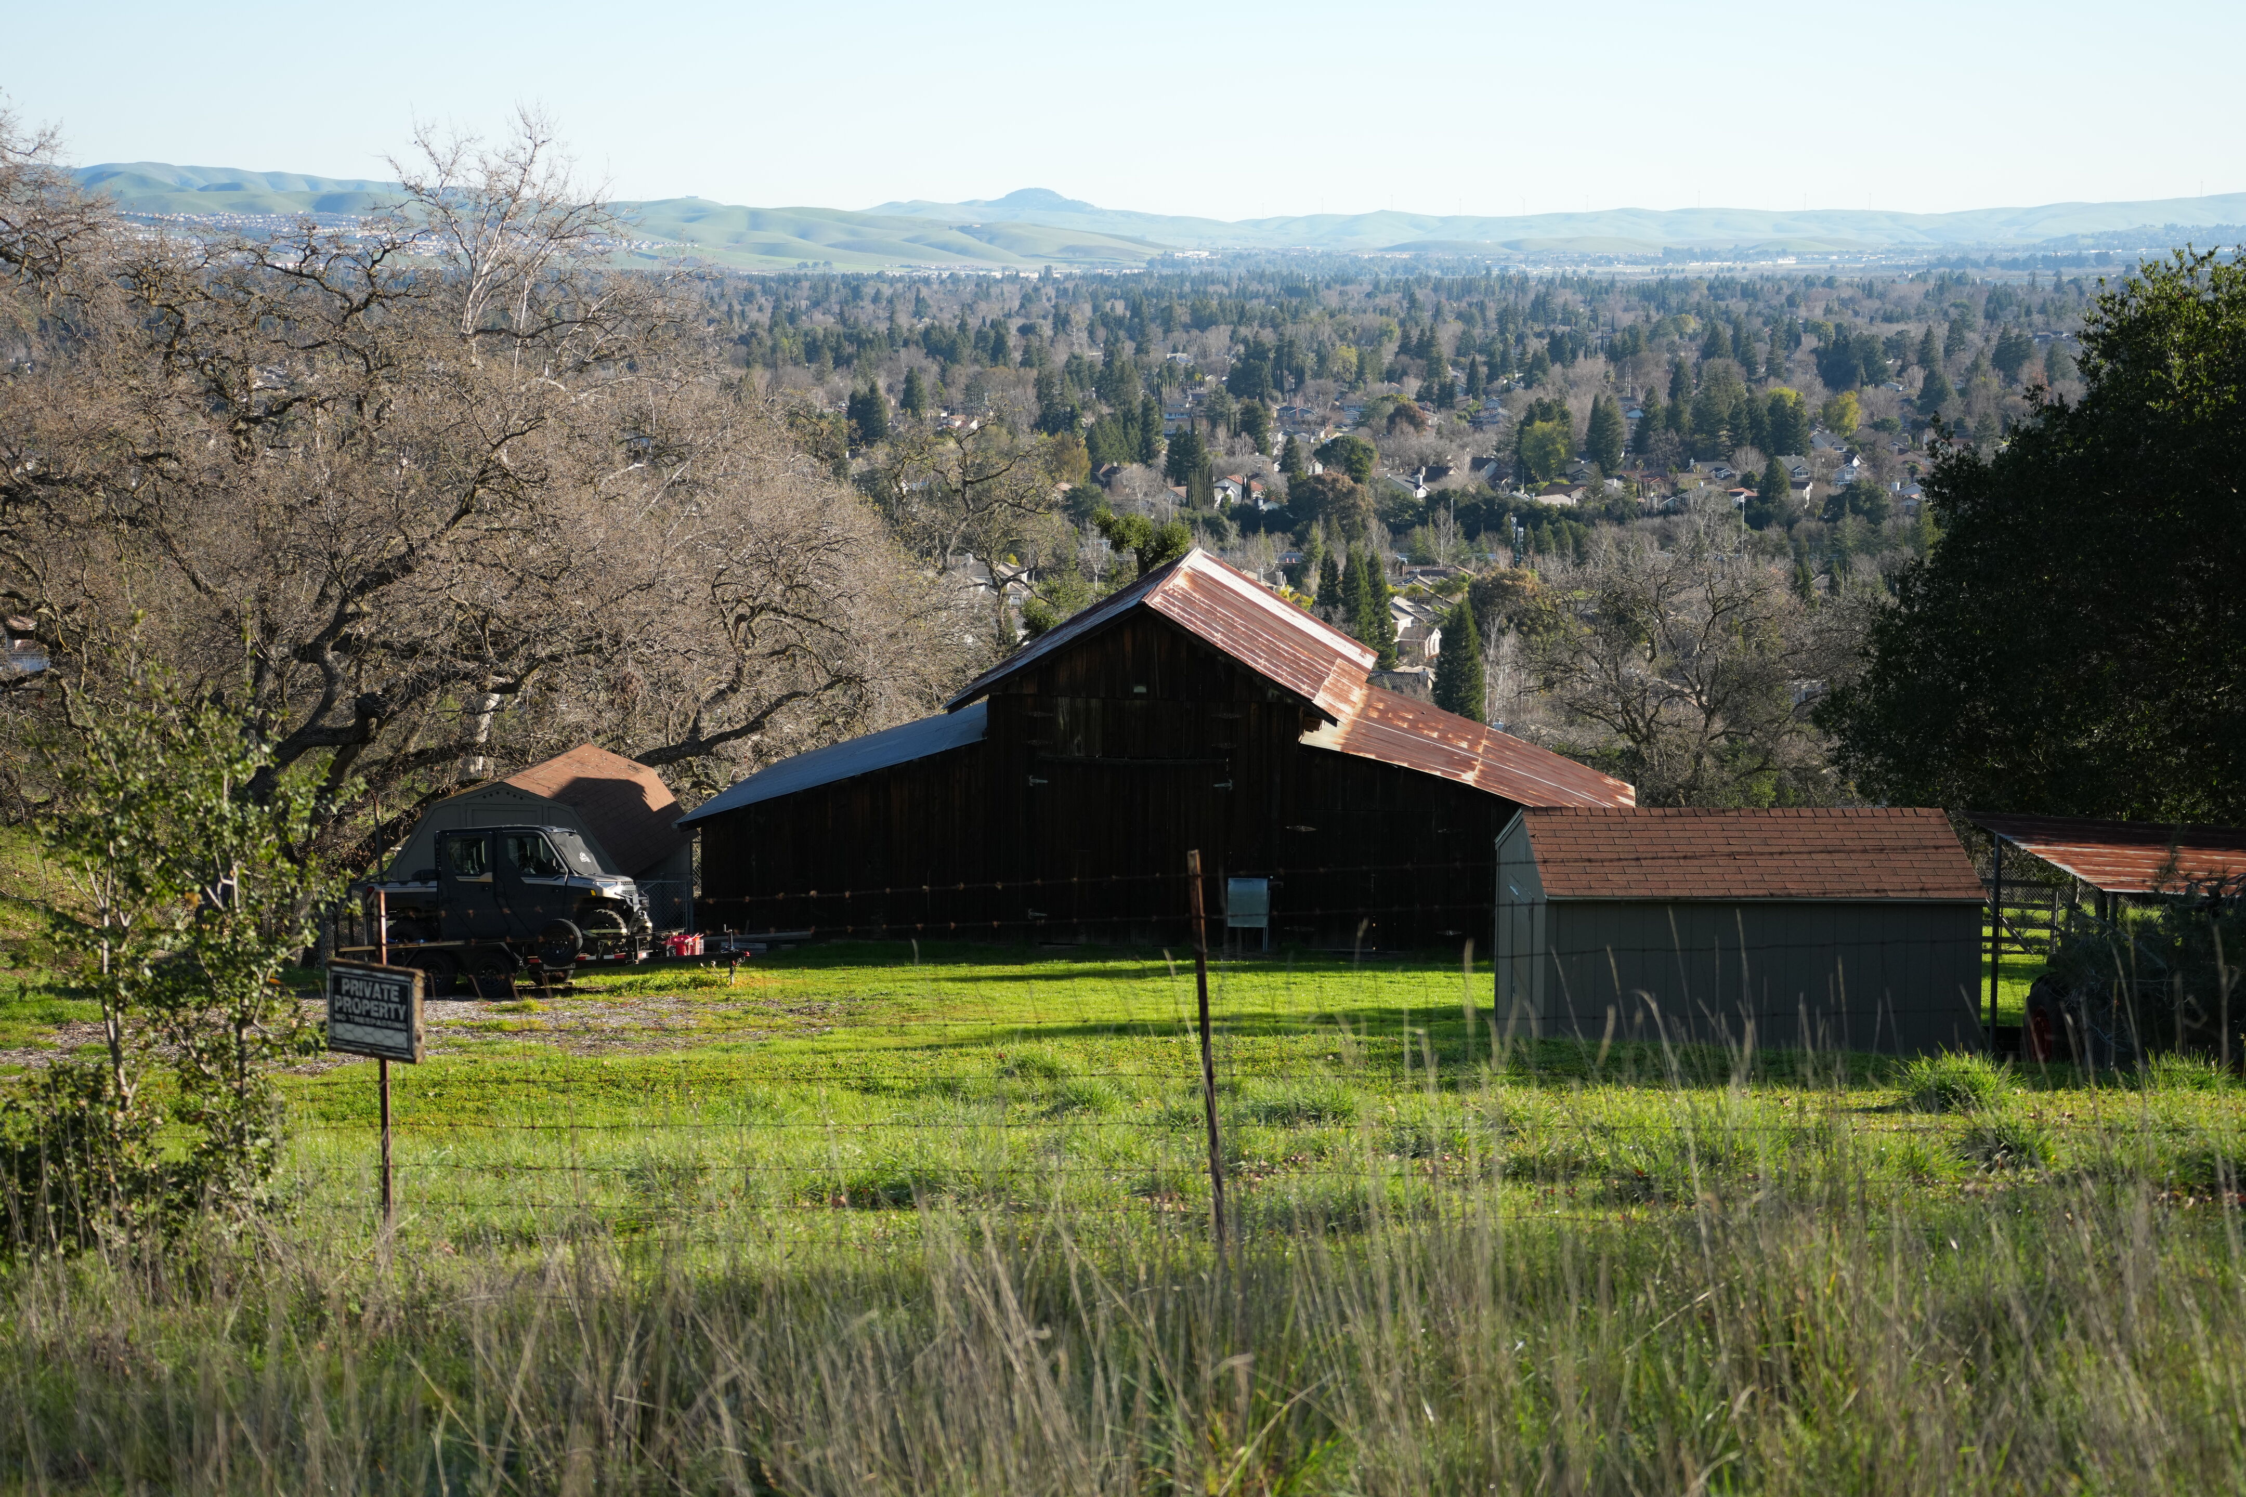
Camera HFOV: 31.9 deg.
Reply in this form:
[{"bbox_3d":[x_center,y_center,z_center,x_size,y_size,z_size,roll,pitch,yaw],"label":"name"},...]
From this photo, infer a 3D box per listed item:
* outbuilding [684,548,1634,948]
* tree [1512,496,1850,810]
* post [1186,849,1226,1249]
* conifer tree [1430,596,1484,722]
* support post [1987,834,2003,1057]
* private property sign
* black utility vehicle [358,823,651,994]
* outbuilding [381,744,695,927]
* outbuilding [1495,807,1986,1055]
[{"bbox_3d":[0.913,-0.247,66.798,15.000,5.550,10.400,1,7,6],"label":"outbuilding"},{"bbox_3d":[18.534,-2.420,130.745,10.500,11.517,10.000,0,7,0],"label":"tree"},{"bbox_3d":[0.226,0.809,10.471,0.036,1.126,0.036,1,9,33],"label":"post"},{"bbox_3d":[36.809,-8.740,431.089,5.600,16.849,5.600,0,7,0],"label":"conifer tree"},{"bbox_3d":[8.193,1.897,36.956,0.070,2.200,0.070,0,7,0],"label":"support post"},{"bbox_3d":[-2.291,0.809,12.030,0.365,0.275,0.040,5,9,33],"label":"private property sign"},{"bbox_3d":[-8.927,2.201,56.862,3.950,2.120,1.650,1,8,11],"label":"black utility vehicle"},{"bbox_3d":[-9.302,1.681,63.374,3.850,2.900,4.500,1,8,9],"label":"outbuilding"},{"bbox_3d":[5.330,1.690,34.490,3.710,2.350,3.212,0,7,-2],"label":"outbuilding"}]

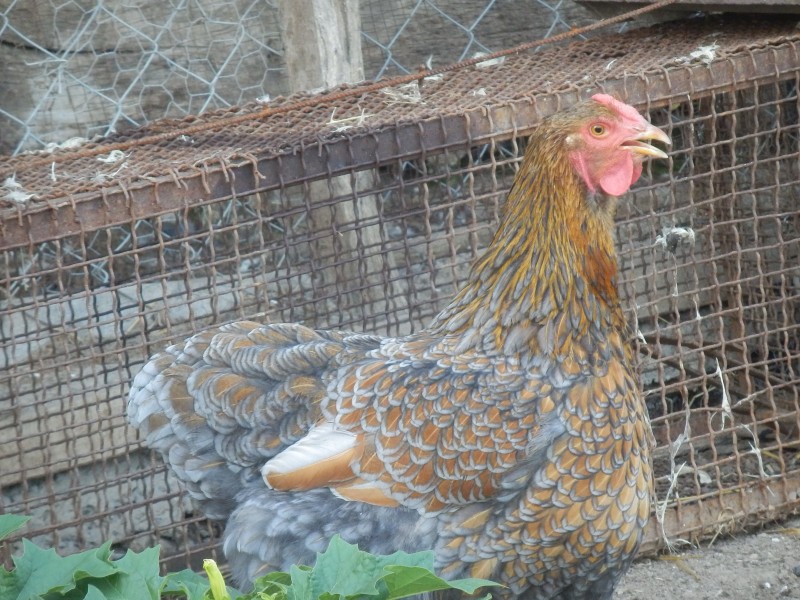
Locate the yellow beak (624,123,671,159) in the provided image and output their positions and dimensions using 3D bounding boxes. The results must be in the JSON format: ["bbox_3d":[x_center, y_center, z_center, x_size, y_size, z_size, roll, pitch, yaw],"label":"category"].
[{"bbox_3d":[0.172,-0.111,4.297,0.031,0.024,0.019,4,16,19],"label":"yellow beak"}]

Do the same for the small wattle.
[{"bbox_3d":[0.154,-0.086,4.300,0.025,0.027,0.022,4,16,19],"label":"small wattle"}]

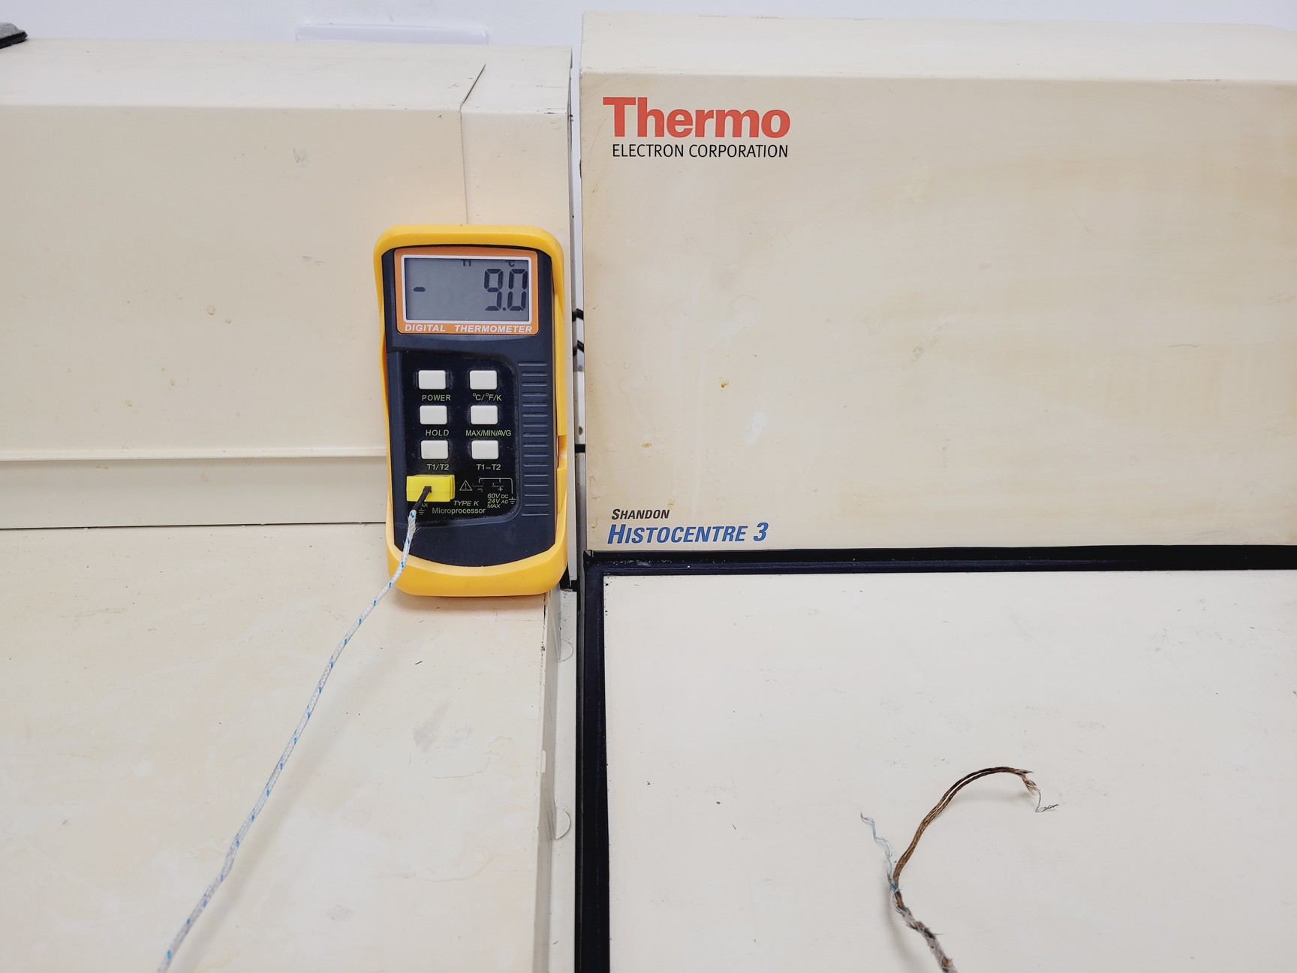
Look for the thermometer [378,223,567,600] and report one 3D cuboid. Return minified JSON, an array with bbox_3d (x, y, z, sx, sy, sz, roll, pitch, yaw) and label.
[{"bbox_3d":[-0.071,-0.029,0.400,0.074,0.150,0.037,0,10,-4],"label":"thermometer"}]

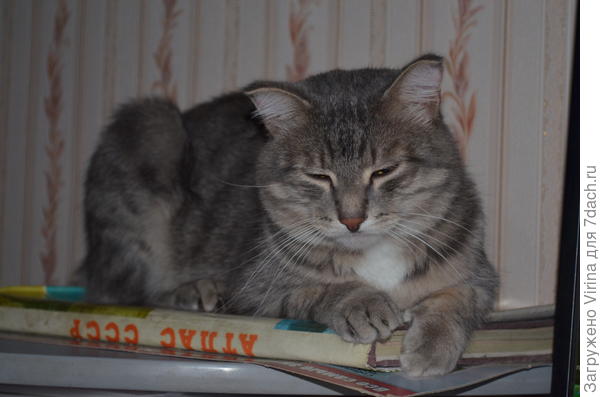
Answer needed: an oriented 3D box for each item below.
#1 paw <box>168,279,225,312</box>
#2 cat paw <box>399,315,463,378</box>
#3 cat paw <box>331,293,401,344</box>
[{"bbox_3d":[-0.064,0.060,0.845,0.030,0.021,0.038,4,-4,-30],"label":"paw"},{"bbox_3d":[0.071,0.079,0.735,0.032,0.033,0.036,1,-3,12],"label":"cat paw"},{"bbox_3d":[0.035,0.065,0.735,0.032,0.027,0.038,4,-4,-29],"label":"cat paw"}]

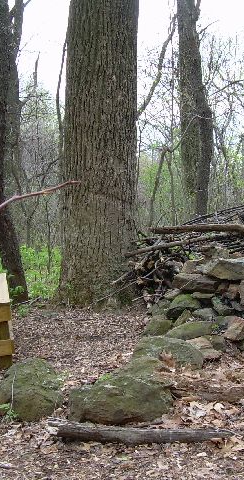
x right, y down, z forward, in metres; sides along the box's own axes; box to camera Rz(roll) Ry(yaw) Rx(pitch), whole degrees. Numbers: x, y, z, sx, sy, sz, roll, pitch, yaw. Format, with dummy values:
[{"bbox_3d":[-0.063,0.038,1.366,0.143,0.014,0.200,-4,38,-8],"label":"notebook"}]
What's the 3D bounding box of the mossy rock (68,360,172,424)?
[{"bbox_3d":[-0.017,0.861,4.139,0.570,0.250,0.560,-2,5,-6],"label":"mossy rock"}]

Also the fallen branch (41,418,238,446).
[{"bbox_3d":[0.099,0.986,3.631,0.970,0.090,0.100,-1,5,5],"label":"fallen branch"}]

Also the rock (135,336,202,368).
[{"bbox_3d":[0.320,0.790,5.071,0.500,0.200,0.420,-2,5,-6],"label":"rock"}]

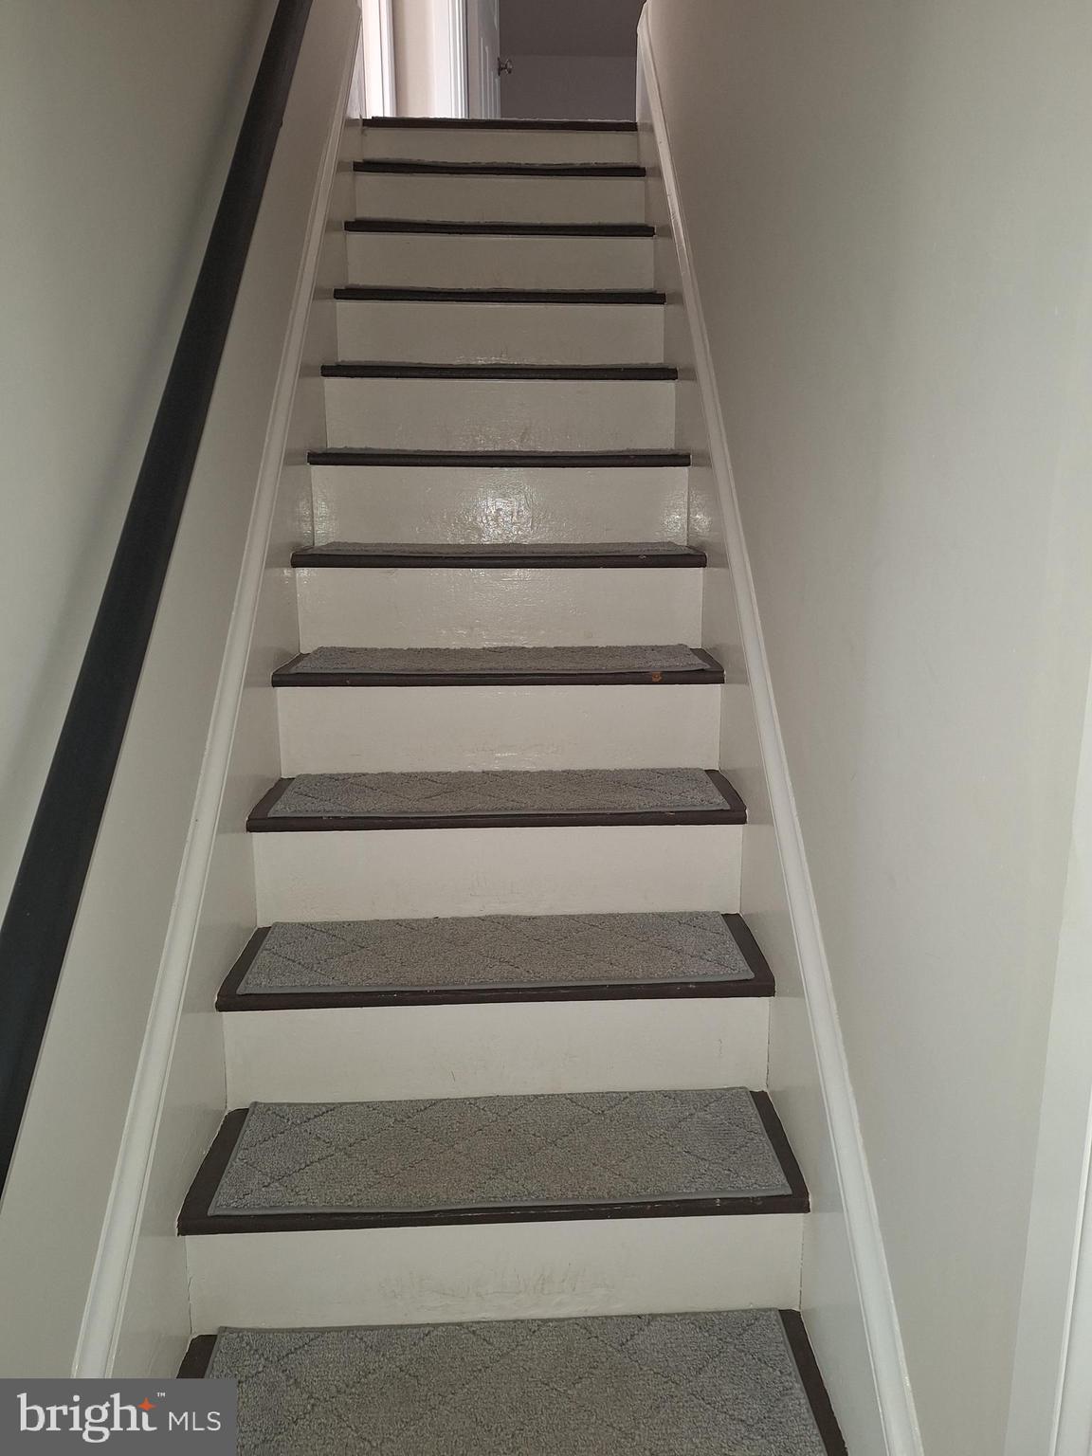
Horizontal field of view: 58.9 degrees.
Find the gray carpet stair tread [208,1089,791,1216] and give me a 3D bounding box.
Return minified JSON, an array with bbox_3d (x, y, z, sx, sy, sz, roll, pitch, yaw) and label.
[{"bbox_3d":[-0.065,0.583,1.351,0.746,0.011,0.232,-1,13,-3],"label":"gray carpet stair tread"}]

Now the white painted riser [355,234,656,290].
[{"bbox_3d":[-0.120,-1.236,2.631,0.825,0.182,0.020,0,13,-2],"label":"white painted riser"}]

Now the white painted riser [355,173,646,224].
[{"bbox_3d":[-0.123,-1.458,2.740,0.811,0.178,0.020,-1,13,-3],"label":"white painted riser"}]

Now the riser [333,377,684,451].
[{"bbox_3d":[-0.105,-0.736,2.305,0.825,0.179,0.020,0,13,-2],"label":"riser"}]

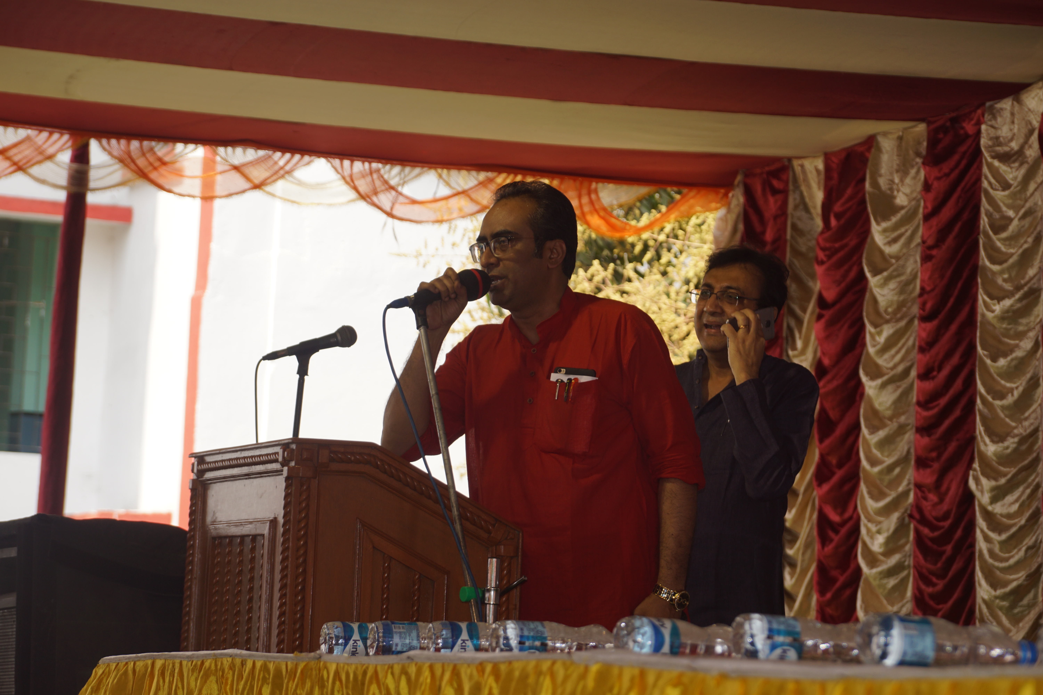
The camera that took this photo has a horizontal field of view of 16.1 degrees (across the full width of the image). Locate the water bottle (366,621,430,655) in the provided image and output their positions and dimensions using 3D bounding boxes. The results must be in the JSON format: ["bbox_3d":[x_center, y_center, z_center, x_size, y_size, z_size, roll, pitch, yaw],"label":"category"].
[{"bbox_3d":[-0.163,0.535,6.703,0.222,0.064,0.064,4,-5,-19],"label":"water bottle"}]

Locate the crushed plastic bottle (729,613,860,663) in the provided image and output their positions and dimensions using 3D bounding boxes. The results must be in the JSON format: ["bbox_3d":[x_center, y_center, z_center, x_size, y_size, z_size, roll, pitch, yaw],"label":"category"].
[{"bbox_3d":[0.403,0.403,5.067,0.222,0.064,0.064,4,-5,-20],"label":"crushed plastic bottle"}]

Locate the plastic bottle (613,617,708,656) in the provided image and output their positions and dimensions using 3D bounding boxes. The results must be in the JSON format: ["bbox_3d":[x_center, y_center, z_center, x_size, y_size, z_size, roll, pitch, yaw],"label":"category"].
[{"bbox_3d":[0.258,0.454,5.718,0.222,0.064,0.064,4,-5,-22],"label":"plastic bottle"}]

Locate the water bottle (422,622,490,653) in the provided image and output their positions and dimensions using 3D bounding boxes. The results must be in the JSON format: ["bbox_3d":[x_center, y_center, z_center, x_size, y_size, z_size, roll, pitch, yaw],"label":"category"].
[{"bbox_3d":[-0.053,0.518,6.480,0.222,0.064,0.064,4,-5,-20],"label":"water bottle"}]

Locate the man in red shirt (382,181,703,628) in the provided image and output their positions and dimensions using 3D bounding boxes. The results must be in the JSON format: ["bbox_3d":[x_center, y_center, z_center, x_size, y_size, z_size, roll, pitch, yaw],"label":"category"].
[{"bbox_3d":[0.030,0.526,7.126,0.580,1.710,0.430,-1,-6,32],"label":"man in red shirt"}]

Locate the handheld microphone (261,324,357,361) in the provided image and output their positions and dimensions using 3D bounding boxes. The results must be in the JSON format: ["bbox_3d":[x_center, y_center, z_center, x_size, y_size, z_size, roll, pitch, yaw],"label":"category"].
[{"bbox_3d":[-0.440,-0.004,7.650,0.205,0.048,0.048,-14,0,-18],"label":"handheld microphone"}]

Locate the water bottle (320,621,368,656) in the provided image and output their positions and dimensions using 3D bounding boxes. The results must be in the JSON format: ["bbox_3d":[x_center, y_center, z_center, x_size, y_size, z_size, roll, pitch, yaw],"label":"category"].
[{"bbox_3d":[-0.264,0.553,6.942,0.222,0.064,0.064,4,-5,-18],"label":"water bottle"}]

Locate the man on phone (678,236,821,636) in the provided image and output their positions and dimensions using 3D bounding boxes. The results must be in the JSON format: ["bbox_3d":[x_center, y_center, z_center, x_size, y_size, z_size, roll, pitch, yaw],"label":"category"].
[{"bbox_3d":[0.425,0.622,8.076,0.540,1.700,0.380,-1,-6,28],"label":"man on phone"}]

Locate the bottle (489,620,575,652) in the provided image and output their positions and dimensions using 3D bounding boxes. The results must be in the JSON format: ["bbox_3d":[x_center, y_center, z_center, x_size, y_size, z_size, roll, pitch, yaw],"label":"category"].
[{"bbox_3d":[0.062,0.496,6.203,0.222,0.064,0.064,4,-5,-20],"label":"bottle"}]

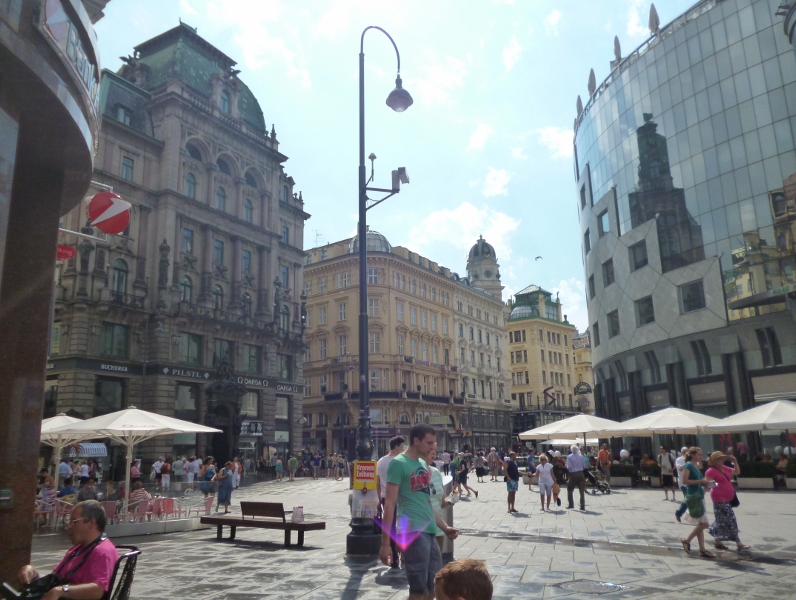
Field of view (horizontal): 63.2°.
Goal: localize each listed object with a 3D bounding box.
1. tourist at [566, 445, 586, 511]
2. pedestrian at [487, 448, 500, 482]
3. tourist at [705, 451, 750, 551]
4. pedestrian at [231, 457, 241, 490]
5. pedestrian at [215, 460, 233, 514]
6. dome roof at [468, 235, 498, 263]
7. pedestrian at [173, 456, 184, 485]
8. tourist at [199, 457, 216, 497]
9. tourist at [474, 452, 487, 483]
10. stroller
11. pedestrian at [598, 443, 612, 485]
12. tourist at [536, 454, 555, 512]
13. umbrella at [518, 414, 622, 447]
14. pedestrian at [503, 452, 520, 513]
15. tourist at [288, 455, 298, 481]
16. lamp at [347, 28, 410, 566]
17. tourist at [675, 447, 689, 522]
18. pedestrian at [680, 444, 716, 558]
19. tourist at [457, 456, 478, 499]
[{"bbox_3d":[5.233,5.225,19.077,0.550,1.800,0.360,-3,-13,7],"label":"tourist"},{"bbox_3d":[4.935,8.566,33.596,0.550,1.721,0.400,-1,-13,-3],"label":"pedestrian"},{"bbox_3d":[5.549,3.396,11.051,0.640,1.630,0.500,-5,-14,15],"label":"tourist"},{"bbox_3d":[-9.001,9.585,36.014,0.520,1.700,0.380,5,-14,-23],"label":"pedestrian"},{"bbox_3d":[-5.464,5.934,20.653,0.450,1.600,0.480,-7,-15,24],"label":"pedestrian"},{"bbox_3d":[14.174,-8.732,109.564,4.600,4.962,4.600,-1,-13,0],"label":"dome roof"},{"bbox_3d":[-11.786,9.312,34.817,0.500,1.700,0.350,-2,-13,3],"label":"pedestrian"},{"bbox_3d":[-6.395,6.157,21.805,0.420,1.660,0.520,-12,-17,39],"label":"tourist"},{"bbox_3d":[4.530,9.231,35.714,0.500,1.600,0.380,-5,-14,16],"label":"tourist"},{"bbox_3d":[7.584,6.904,24.814,0.950,1.006,0.520,1,-13,-9],"label":"stroller"},{"bbox_3d":[9.109,7.318,28.600,0.550,1.780,0.380,-2,-13,2],"label":"pedestrian"},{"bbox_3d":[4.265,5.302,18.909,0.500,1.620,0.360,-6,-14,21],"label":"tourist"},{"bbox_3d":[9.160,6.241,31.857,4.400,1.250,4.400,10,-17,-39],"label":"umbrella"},{"bbox_3d":[3.207,5.237,18.589,0.380,1.667,0.500,-9,-15,29],"label":"pedestrian"},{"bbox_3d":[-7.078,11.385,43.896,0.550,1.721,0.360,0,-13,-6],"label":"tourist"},{"bbox_3d":[-0.298,-0.708,12.694,1.550,10.560,0.680,10,-17,-39],"label":"lamp"},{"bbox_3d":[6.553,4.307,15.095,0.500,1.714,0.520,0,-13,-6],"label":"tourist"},{"bbox_3d":[4.882,3.292,10.635,0.580,1.690,0.480,-9,-16,31],"label":"pedestrian"},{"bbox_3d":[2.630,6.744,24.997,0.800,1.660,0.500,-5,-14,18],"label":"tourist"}]

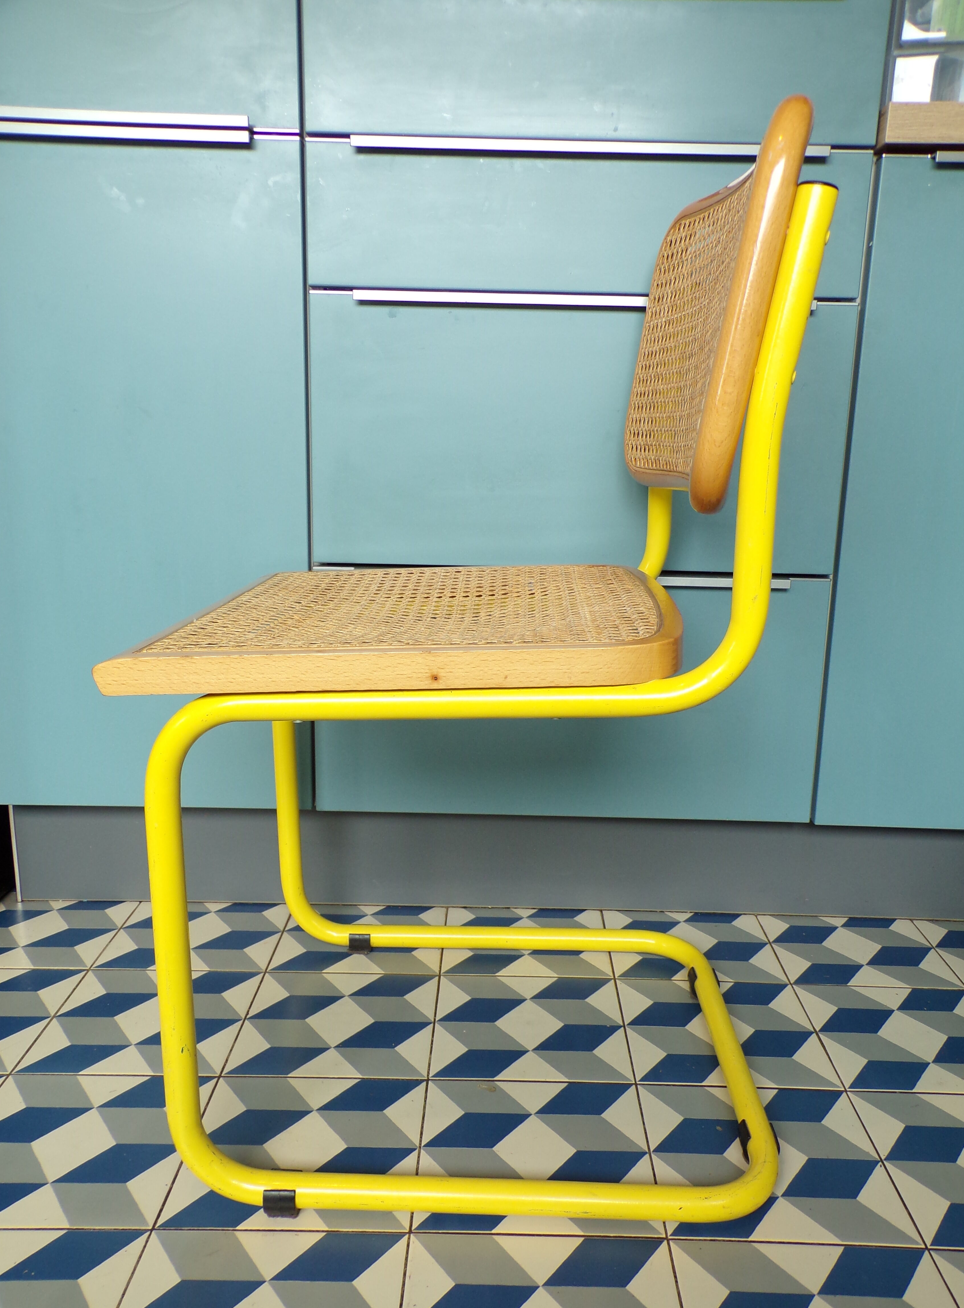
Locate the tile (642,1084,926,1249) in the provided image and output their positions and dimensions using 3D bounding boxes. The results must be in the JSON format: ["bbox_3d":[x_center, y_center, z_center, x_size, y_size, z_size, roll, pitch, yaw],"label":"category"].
[{"bbox_3d":[0.246,0.438,0.912,0.200,0.010,0.200,1,12,1],"label":"tile"}]

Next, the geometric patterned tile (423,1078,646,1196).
[{"bbox_3d":[0.046,0.435,0.915,0.200,0.010,0.200,1,12,1],"label":"geometric patterned tile"}]

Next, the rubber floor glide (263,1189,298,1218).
[{"bbox_3d":[-0.158,0.428,0.843,0.026,0.027,0.035,1,12,1],"label":"rubber floor glide"}]

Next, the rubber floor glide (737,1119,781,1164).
[{"bbox_3d":[0.242,0.423,0.921,0.031,0.022,0.030,1,12,1],"label":"rubber floor glide"}]

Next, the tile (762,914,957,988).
[{"bbox_3d":[0.452,0.364,1.301,0.199,0.010,0.192,1,12,1],"label":"tile"}]

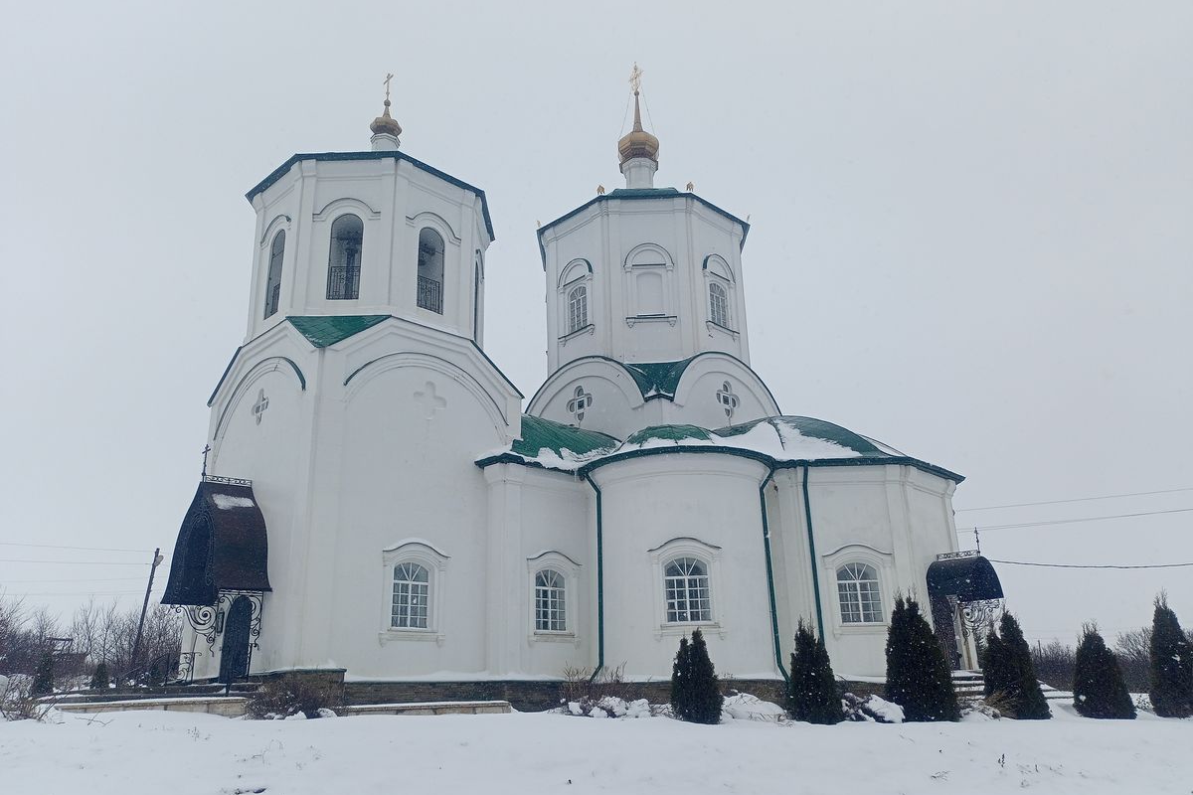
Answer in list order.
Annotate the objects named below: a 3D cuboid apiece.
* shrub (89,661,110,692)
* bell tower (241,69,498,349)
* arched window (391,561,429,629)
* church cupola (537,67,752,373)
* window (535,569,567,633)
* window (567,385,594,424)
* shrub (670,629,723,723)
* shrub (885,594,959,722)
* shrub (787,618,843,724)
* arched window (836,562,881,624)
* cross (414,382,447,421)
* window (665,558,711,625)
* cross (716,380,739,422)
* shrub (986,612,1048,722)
[{"bbox_3d":[-14.922,8.380,28.996,0.563,0.924,0.563,-1,-20,0],"label":"shrub"},{"bbox_3d":[-7.598,-6.368,33.374,7.800,11.735,7.800,-1,-20,0],"label":"bell tower"},{"bbox_3d":[-4.945,5.225,25.706,1.193,1.746,0.200,18,-28,-42],"label":"arched window"},{"bbox_3d":[2.085,-8.071,44.365,9.227,17.752,9.227,-1,-20,0],"label":"church cupola"},{"bbox_3d":[-1.319,5.774,27.555,1.277,1.757,0.200,18,-28,-42],"label":"window"},{"bbox_3d":[-0.647,0.255,38.054,0.200,1.667,1.469,18,-28,-42],"label":"window"},{"bbox_3d":[2.107,5.989,20.782,1.101,1.982,1.101,-2,-21,0],"label":"shrub"},{"bbox_3d":[8.092,6.486,23.982,1.715,3.059,1.715,-1,-20,0],"label":"shrub"},{"bbox_3d":[4.843,6.141,21.714,1.215,2.290,1.215,-2,-21,0],"label":"shrub"},{"bbox_3d":[7.804,5.827,28.637,1.279,1.812,0.200,-1,-20,0],"label":"arched window"},{"bbox_3d":[-4.795,0.124,27.823,1.111,1.224,0.120,18,-28,-42],"label":"cross"},{"bbox_3d":[2.442,5.183,26.093,1.151,1.748,0.200,-2,-21,0],"label":"window"},{"bbox_3d":[5.157,0.137,38.063,1.424,1.751,0.200,18,-28,-42],"label":"cross"},{"bbox_3d":[10.209,6.604,23.787,1.420,2.561,1.420,-2,-21,0],"label":"shrub"}]

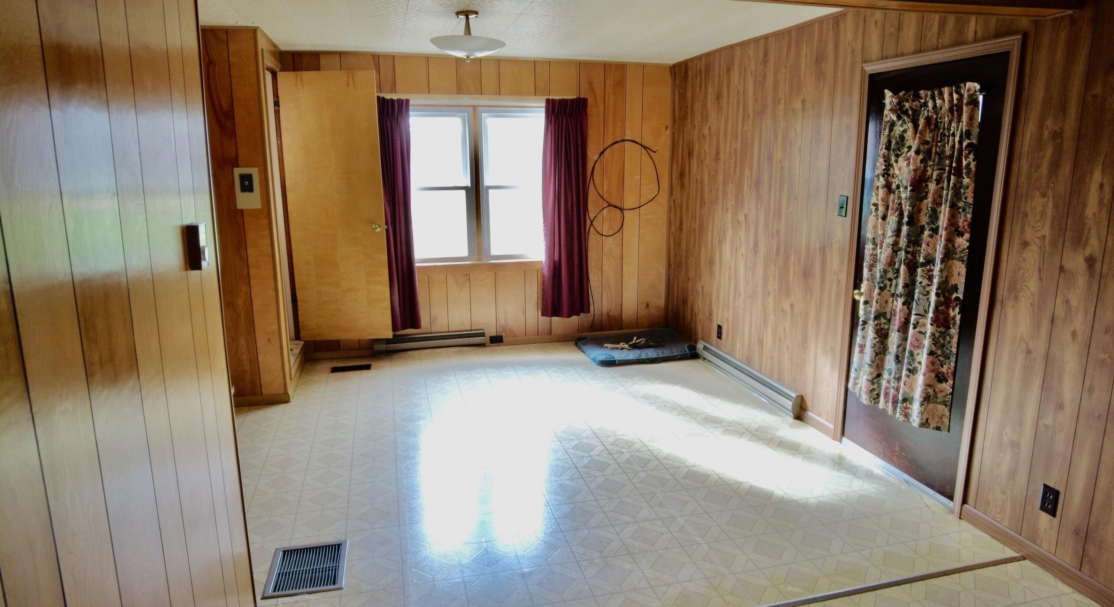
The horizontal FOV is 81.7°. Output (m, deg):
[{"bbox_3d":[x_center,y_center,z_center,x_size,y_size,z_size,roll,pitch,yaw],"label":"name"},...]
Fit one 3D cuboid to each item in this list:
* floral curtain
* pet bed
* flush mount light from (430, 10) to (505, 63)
[{"bbox_3d":[1.704,-0.228,3.059,0.100,1.560,0.680,-3,12,-14],"label":"floral curtain"},{"bbox_3d":[0.692,0.372,5.609,0.910,0.090,0.720,-3,12,-14],"label":"pet bed"},{"bbox_3d":[-0.509,-1.518,3.686,0.425,0.265,0.425,-3,12,-14],"label":"flush mount light"}]

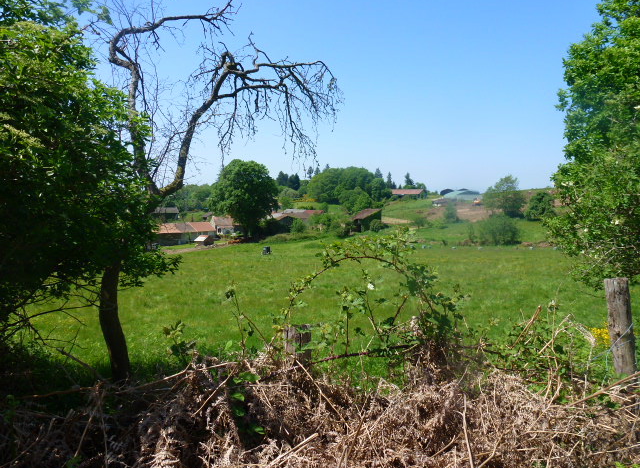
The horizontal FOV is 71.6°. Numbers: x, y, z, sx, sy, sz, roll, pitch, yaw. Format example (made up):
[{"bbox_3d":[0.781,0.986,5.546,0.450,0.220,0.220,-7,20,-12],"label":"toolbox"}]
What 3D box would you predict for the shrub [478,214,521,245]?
[{"bbox_3d":[23.333,-0.588,58.000,5.752,3.922,5.292,0,2,0],"label":"shrub"}]

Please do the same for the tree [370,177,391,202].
[{"bbox_3d":[19.771,-14.543,145.000,6.536,8.497,6.013,0,2,0],"label":"tree"}]

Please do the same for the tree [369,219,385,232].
[{"bbox_3d":[10.824,-1.628,85.000,3.065,2.682,2.820,0,2,0],"label":"tree"}]

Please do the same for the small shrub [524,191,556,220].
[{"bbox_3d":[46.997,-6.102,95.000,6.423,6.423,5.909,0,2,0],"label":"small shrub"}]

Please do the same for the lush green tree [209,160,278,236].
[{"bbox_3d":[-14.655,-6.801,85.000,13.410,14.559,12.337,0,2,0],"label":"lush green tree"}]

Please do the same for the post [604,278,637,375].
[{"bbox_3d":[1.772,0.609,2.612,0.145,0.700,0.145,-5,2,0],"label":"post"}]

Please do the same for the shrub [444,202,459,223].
[{"bbox_3d":[32.601,-5.330,110.000,3.471,4.958,3.193,0,2,0],"label":"shrub"}]

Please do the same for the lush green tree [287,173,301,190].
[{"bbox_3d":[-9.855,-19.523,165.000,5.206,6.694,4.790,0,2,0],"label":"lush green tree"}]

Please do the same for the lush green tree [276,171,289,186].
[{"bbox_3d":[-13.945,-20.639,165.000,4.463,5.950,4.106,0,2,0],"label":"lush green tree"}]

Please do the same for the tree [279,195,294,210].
[{"bbox_3d":[-9.438,-8.874,125.000,4.508,4.508,4.147,0,2,0],"label":"tree"}]

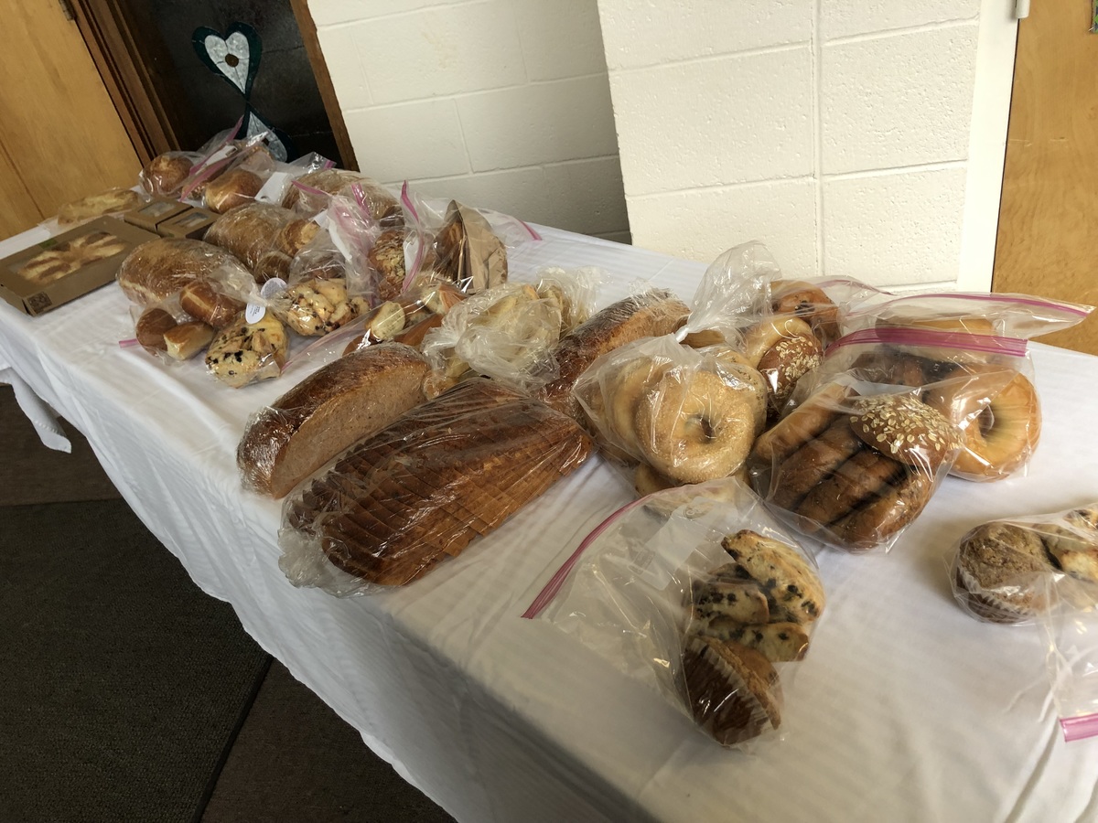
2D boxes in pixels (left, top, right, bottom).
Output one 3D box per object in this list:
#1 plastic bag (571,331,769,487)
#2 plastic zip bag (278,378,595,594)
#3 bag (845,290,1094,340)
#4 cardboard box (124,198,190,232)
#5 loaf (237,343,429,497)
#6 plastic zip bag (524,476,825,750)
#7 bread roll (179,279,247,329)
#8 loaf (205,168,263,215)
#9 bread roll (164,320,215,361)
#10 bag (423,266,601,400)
[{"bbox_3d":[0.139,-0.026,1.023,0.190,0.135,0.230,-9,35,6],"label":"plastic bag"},{"bbox_3d":[-0.139,0.059,1.024,0.325,0.100,0.195,-31,38,-24],"label":"plastic zip bag"},{"bbox_3d":[0.473,-0.080,1.030,0.265,0.095,0.190,7,39,26],"label":"bag"},{"bbox_3d":[-0.869,-0.427,2.000,0.158,0.050,0.097,20,46,38],"label":"cardboard box"},{"bbox_3d":[-0.296,-0.015,1.182,0.275,0.100,0.130,-35,40,-29],"label":"loaf"},{"bbox_3d":[0.135,0.147,0.824,0.245,0.085,0.245,-34,40,-28],"label":"plastic zip bag"},{"bbox_3d":[-0.551,-0.178,1.456,0.115,0.062,0.095,14,43,33],"label":"bread roll"},{"bbox_3d":[-0.698,-0.482,1.982,0.150,0.095,0.120,-17,35,-7],"label":"loaf"},{"bbox_3d":[-0.591,-0.117,1.457,0.088,0.052,0.058,-9,35,6],"label":"bread roll"},{"bbox_3d":[-0.048,-0.140,1.269,0.200,0.110,0.280,23,48,41],"label":"bag"}]

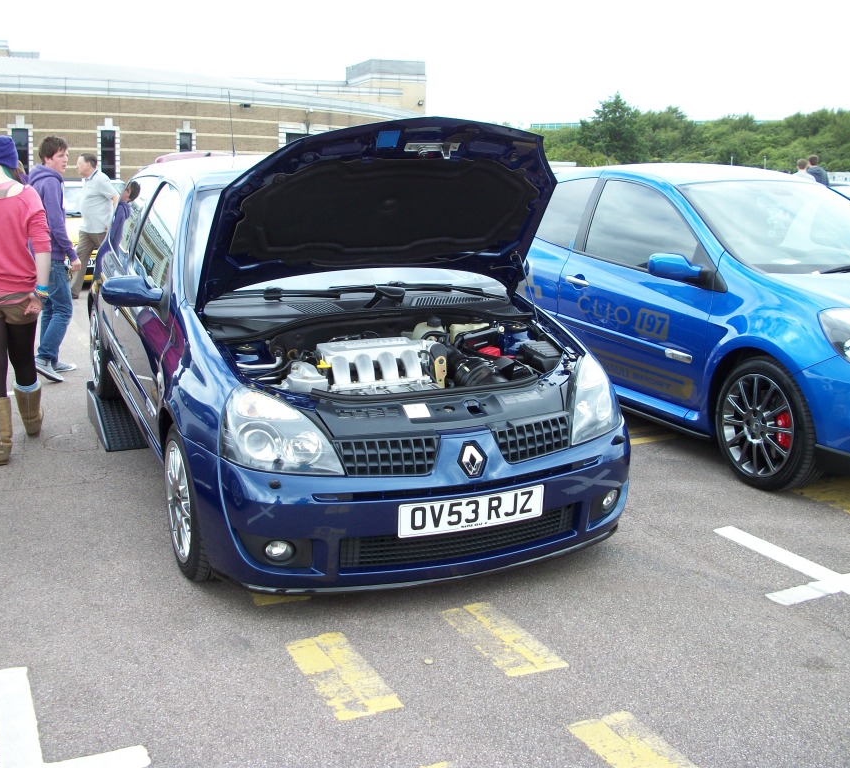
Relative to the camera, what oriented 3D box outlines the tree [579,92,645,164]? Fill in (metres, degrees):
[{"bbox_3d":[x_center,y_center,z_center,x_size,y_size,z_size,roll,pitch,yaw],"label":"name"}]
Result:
[{"bbox_3d":[9.960,-12.594,55.000,3.800,6.000,3.800,-4,12,-19],"label":"tree"}]

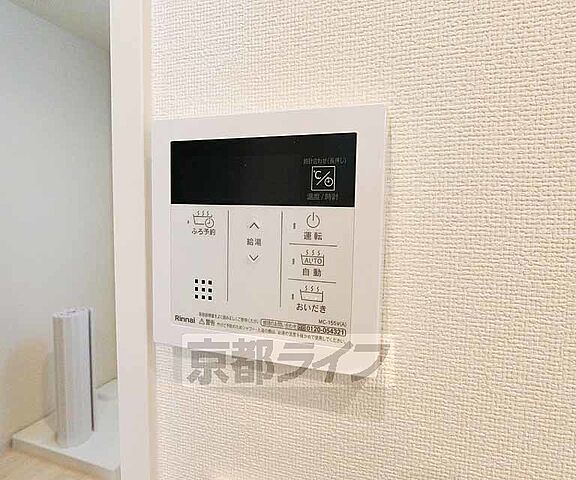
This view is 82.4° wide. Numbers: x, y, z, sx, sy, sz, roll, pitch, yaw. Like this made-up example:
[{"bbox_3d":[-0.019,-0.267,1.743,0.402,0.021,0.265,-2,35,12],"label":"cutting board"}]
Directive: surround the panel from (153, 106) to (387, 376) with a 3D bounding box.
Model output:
[{"bbox_3d":[-0.013,-0.001,0.174,0.121,0.122,0.020,2,4,15],"label":"panel"}]

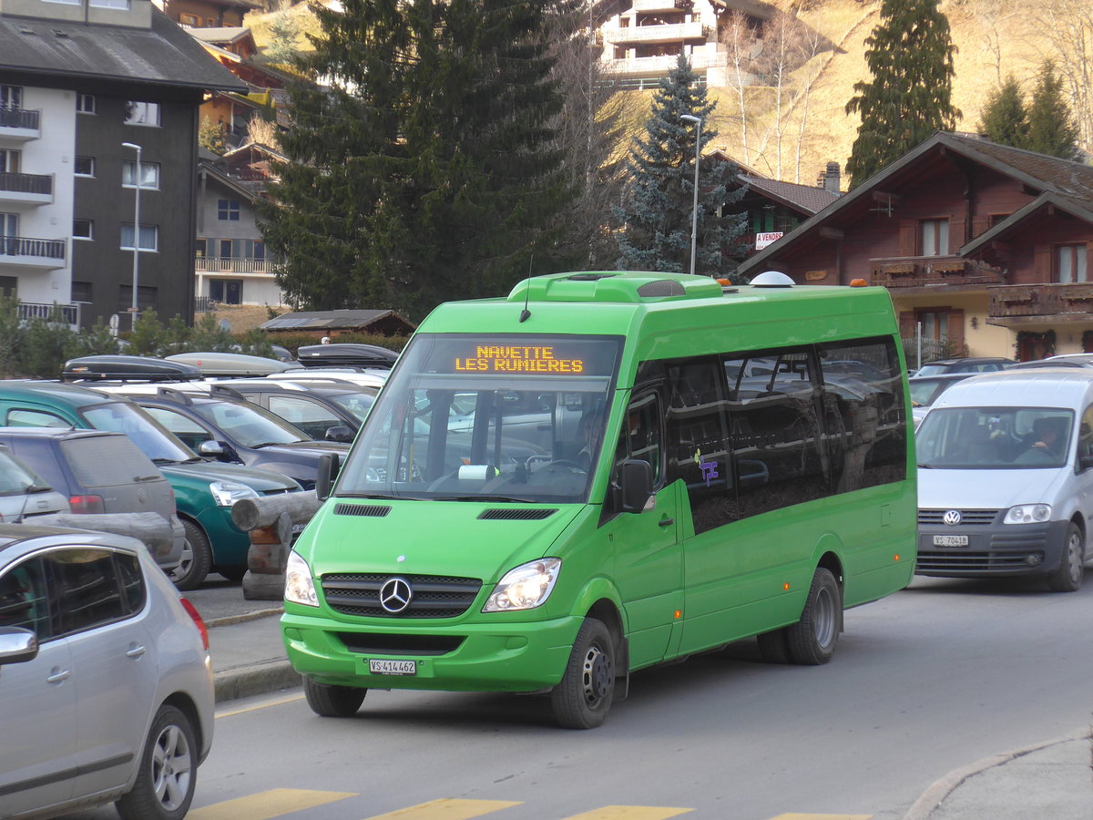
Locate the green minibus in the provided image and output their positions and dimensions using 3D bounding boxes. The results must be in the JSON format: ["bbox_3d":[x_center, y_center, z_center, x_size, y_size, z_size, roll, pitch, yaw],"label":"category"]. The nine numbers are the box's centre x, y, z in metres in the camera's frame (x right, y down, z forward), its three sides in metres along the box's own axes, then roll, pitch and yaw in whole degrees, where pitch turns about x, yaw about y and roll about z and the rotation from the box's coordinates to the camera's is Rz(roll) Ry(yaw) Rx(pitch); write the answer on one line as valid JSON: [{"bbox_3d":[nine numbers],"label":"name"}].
[{"bbox_3d":[0.478,0.451,30.269,2.150,2.830,7.380,1,3,23],"label":"green minibus"}]

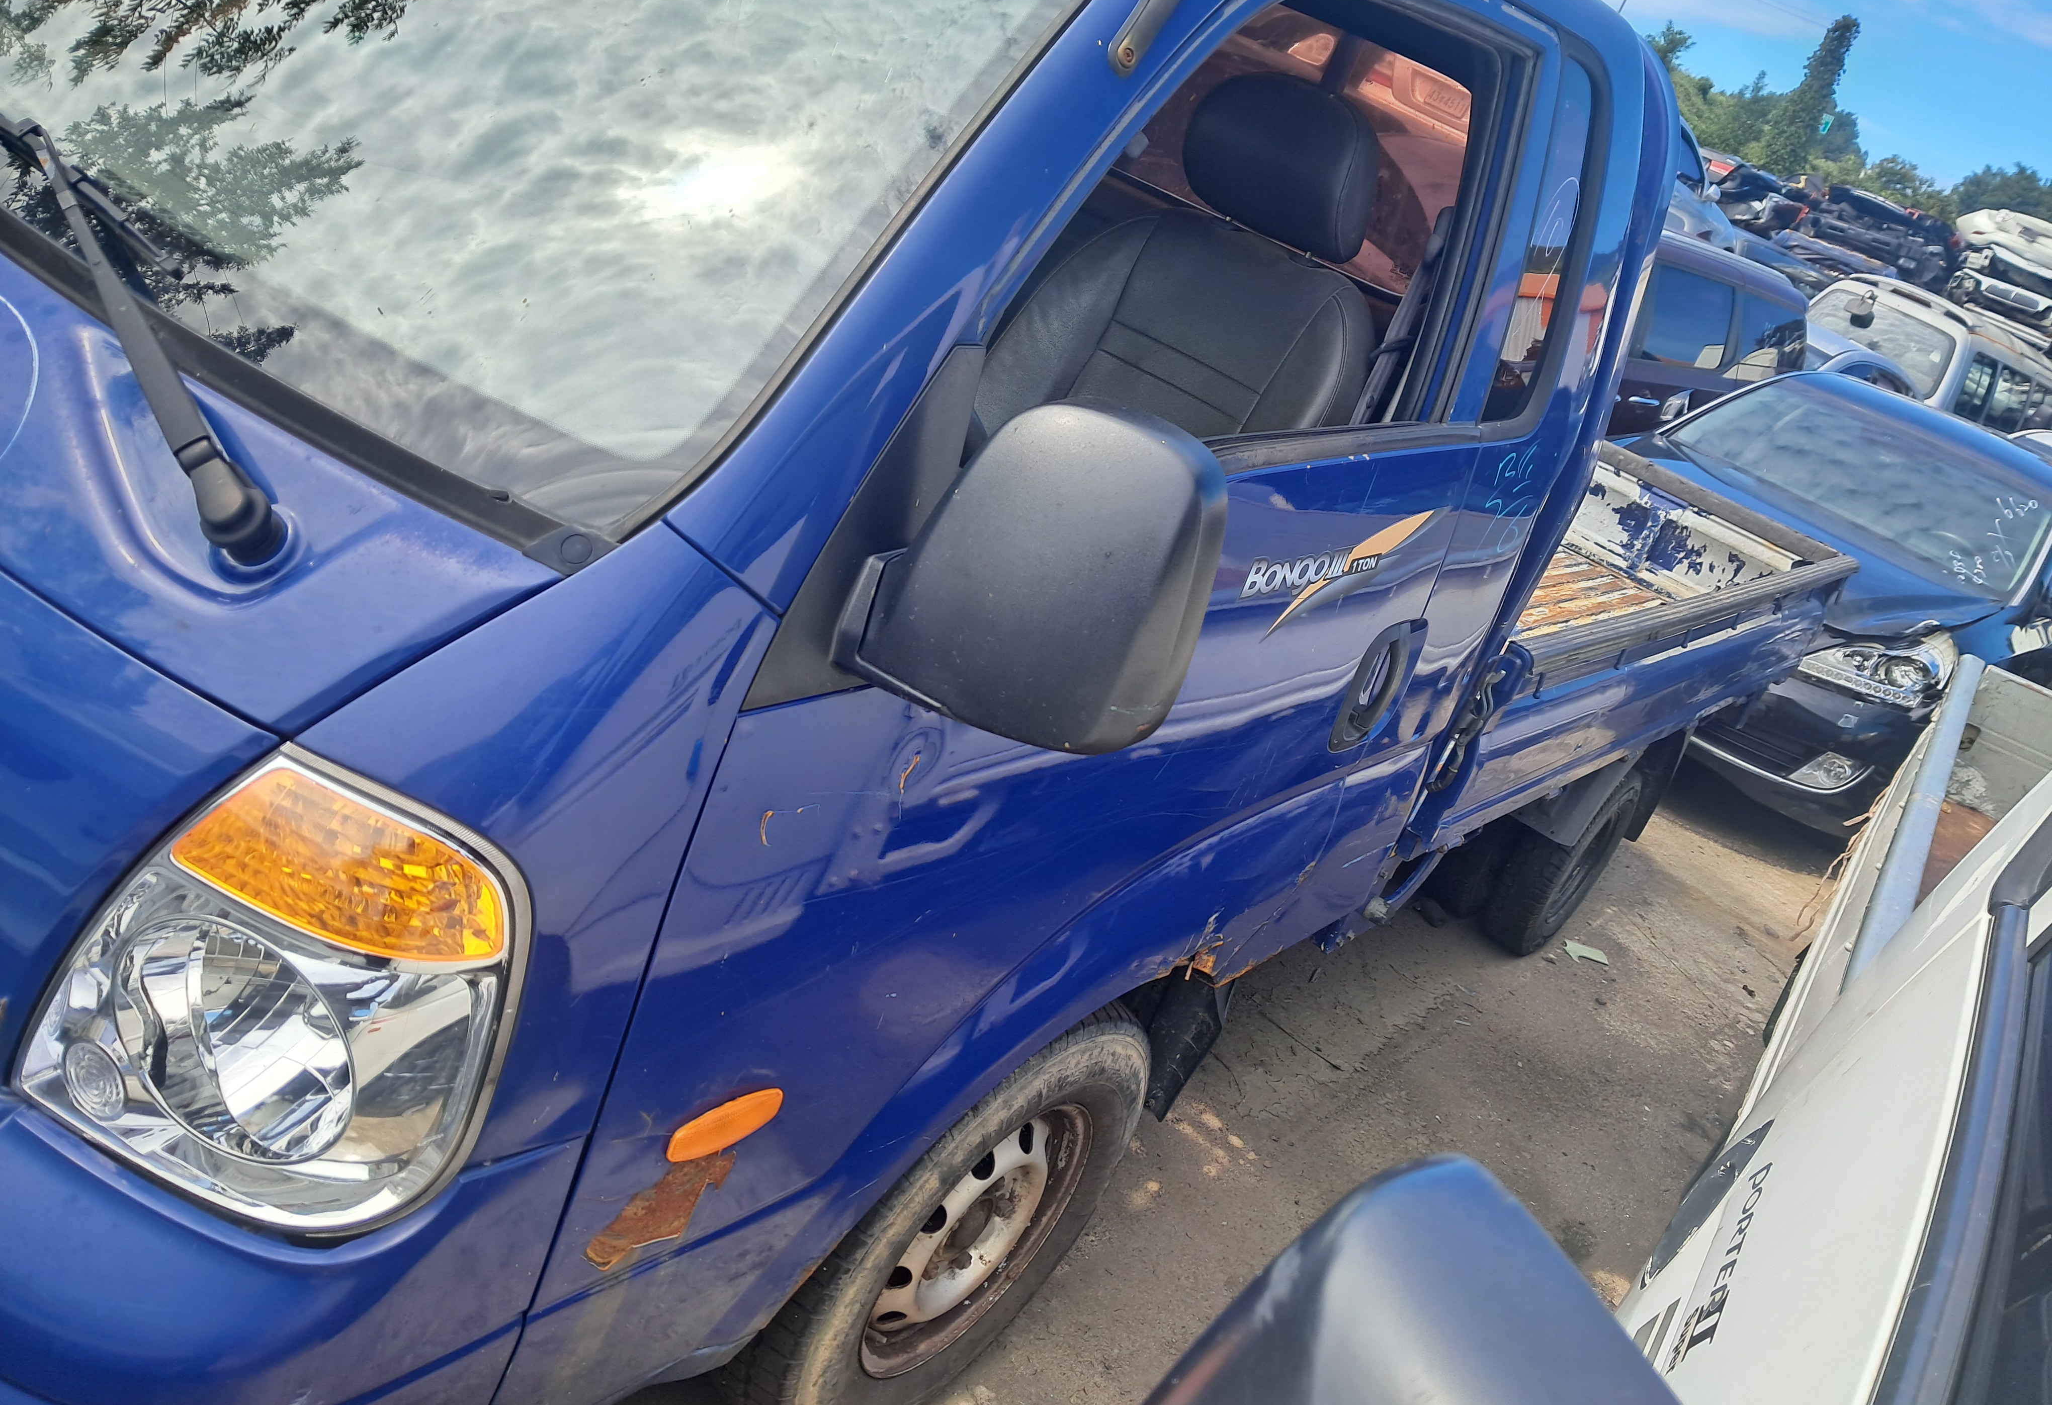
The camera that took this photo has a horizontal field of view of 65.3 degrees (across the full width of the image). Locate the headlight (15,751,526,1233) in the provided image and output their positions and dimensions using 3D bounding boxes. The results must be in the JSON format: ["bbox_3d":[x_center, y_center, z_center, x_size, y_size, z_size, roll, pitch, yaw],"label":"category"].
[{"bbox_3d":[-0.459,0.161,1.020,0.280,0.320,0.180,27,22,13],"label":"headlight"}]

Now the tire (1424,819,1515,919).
[{"bbox_3d":[1.251,0.290,4.205,0.150,0.575,0.575,34,24,27],"label":"tire"}]

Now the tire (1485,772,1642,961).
[{"bbox_3d":[1.385,0.379,4.123,0.150,0.575,0.575,34,24,27],"label":"tire"}]

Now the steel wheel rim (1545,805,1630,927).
[{"bbox_3d":[1.388,0.382,4.121,0.130,0.370,0.370,34,24,27],"label":"steel wheel rim"}]

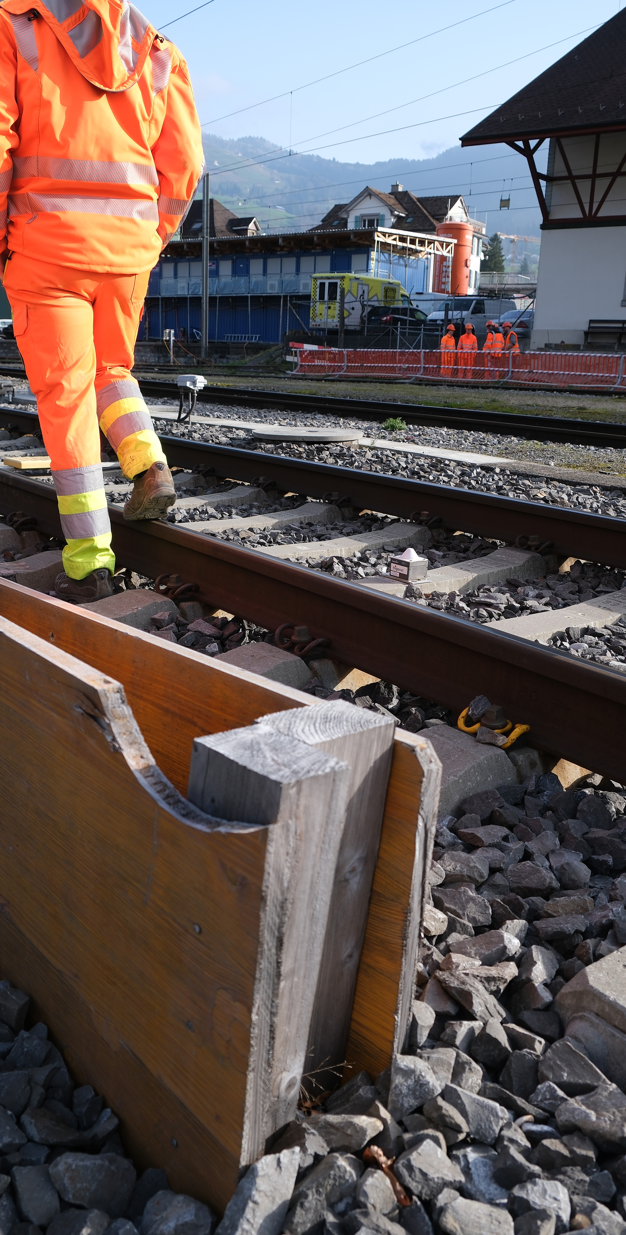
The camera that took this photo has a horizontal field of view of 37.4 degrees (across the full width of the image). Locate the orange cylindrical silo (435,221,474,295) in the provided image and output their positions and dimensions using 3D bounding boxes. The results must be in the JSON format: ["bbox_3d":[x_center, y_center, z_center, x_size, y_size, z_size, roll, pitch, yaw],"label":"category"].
[{"bbox_3d":[9.350,-22.404,62.458,2.380,7.700,2.380,2,15,0],"label":"orange cylindrical silo"}]

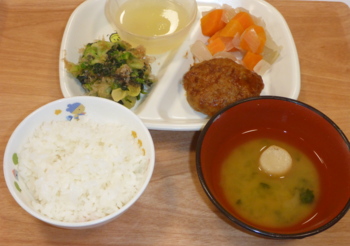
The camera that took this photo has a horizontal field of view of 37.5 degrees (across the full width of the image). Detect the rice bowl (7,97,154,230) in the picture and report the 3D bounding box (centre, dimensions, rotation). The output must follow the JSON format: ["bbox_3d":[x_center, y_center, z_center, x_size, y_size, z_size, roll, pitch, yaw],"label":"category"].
[{"bbox_3d":[-0.072,0.039,0.410,0.111,0.052,0.111,1,57,-2],"label":"rice bowl"}]

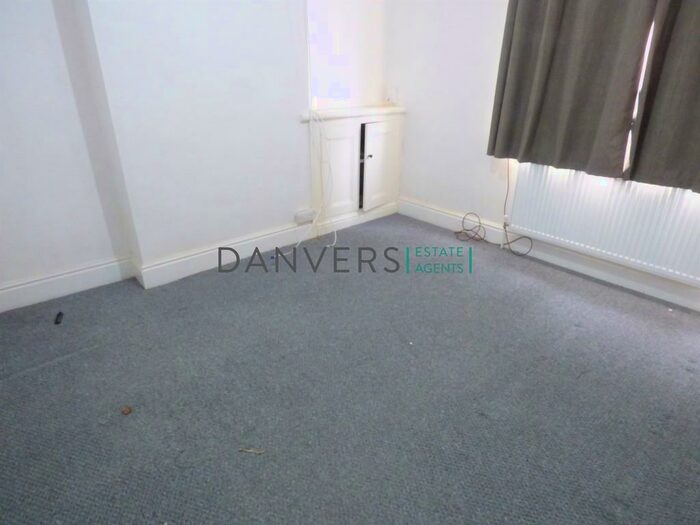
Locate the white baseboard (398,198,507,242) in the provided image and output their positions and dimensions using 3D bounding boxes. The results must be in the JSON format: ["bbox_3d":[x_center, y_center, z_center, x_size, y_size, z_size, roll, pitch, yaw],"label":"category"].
[{"bbox_3d":[0.895,-0.389,3.712,0.025,0.173,1.170,-20,33,-38],"label":"white baseboard"}]

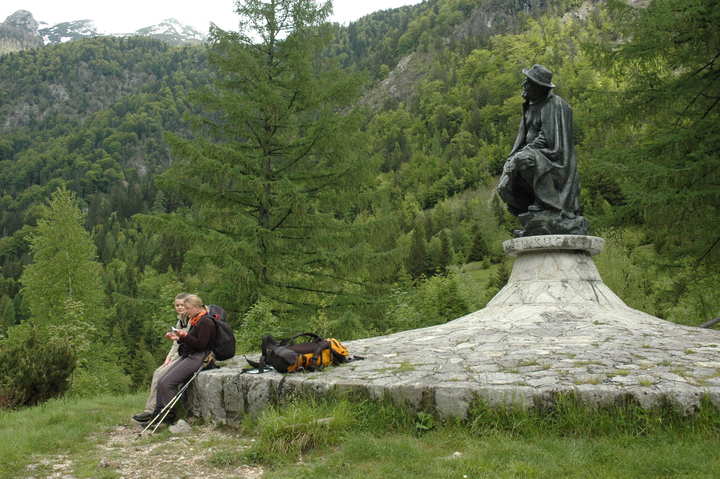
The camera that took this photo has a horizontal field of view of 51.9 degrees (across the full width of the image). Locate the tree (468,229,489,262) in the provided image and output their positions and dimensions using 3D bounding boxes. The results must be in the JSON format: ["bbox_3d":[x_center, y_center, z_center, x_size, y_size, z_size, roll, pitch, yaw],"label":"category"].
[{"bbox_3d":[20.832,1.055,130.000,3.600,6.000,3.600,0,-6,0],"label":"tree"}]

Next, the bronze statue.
[{"bbox_3d":[2.394,-1.154,9.700,1.100,2.160,0.980,1,-6,-12],"label":"bronze statue"}]

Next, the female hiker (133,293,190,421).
[{"bbox_3d":[-2.272,1.376,8.550,0.760,1.440,0.500,2,-6,-18],"label":"female hiker"}]

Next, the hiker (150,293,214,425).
[{"bbox_3d":[-1.945,1.323,8.150,0.740,1.380,0.500,2,-6,-14],"label":"hiker"}]

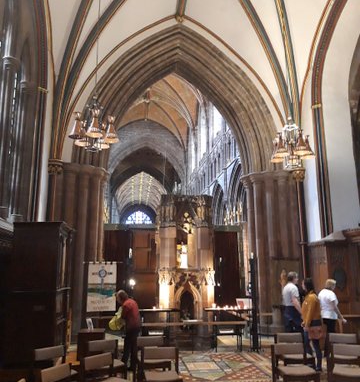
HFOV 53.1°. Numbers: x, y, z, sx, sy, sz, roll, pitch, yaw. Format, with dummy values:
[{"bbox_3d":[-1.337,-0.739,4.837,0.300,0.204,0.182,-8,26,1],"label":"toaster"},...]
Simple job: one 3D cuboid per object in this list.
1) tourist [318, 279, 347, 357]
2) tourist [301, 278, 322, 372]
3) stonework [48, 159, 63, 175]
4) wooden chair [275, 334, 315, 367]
[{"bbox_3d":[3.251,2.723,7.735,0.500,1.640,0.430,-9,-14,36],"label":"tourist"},{"bbox_3d":[2.550,2.545,6.964,0.460,1.670,0.360,11,-16,-43],"label":"tourist"},{"bbox_3d":[-3.340,-0.615,9.731,0.328,0.389,0.328,1,-11,-6],"label":"stonework"},{"bbox_3d":[1.939,2.825,6.055,0.520,0.750,0.490,1,-12,-7],"label":"wooden chair"}]

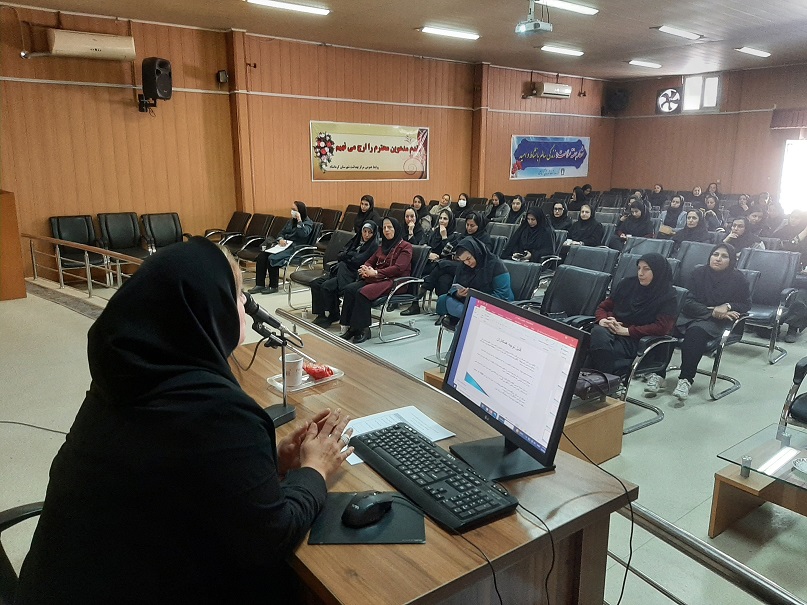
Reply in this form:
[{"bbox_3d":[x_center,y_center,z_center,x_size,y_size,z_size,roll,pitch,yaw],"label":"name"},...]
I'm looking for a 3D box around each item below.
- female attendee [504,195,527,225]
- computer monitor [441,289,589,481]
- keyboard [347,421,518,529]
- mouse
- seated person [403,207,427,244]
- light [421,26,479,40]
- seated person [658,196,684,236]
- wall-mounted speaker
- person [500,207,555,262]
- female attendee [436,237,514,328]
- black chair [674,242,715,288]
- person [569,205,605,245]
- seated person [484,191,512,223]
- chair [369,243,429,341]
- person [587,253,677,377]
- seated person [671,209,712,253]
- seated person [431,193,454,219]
[{"bbox_3d":[1.522,-0.975,9.407,0.780,1.240,0.520,-9,17,-33],"label":"female attendee"},{"bbox_3d":[0.231,0.191,1.427,0.190,0.360,0.460,-6,15,-24],"label":"computer monitor"},{"bbox_3d":[0.050,0.382,1.381,0.158,0.030,0.445,-8,16,-32],"label":"keyboard"},{"bbox_3d":[-0.069,0.398,1.158,0.110,0.038,0.062,-10,17,-35],"label":"mouse"},{"bbox_3d":[-0.111,-0.587,7.763,0.820,1.220,0.500,-12,18,-41],"label":"seated person"},{"bbox_3d":[0.830,-4.649,10.428,1.220,0.090,0.270,-10,17,-37],"label":"light"},{"bbox_3d":[4.295,-1.120,10.114,0.780,1.240,0.520,-9,17,-33],"label":"seated person"},{"bbox_3d":[-3.694,-3.364,9.100,0.360,0.610,0.380,7,15,25],"label":"wall-mounted speaker"},{"bbox_3d":[1.550,-0.564,7.769,0.780,1.260,0.560,-12,19,-41],"label":"person"},{"bbox_3d":[0.623,0.037,5.432,0.800,1.200,0.540,-12,19,-41],"label":"female attendee"},{"bbox_3d":[3.078,-0.124,6.486,0.630,0.980,0.600,-11,18,-40],"label":"black chair"},{"bbox_3d":[2.184,-0.616,7.790,0.500,1.245,0.800,13,19,40],"label":"person"},{"bbox_3d":[1.496,-1.359,10.948,0.820,1.220,0.500,-9,16,-34],"label":"seated person"},{"bbox_3d":[-0.134,-0.165,6.707,0.640,0.980,0.580,-10,17,-37],"label":"chair"},{"bbox_3d":[1.600,0.255,4.400,0.720,1.240,0.570,-10,17,-36],"label":"person"},{"bbox_3d":[3.522,-0.558,7.773,0.800,1.220,0.520,-13,19,-43],"label":"seated person"},{"bbox_3d":[0.645,-1.340,10.993,0.800,1.200,0.520,-10,17,-37],"label":"seated person"}]

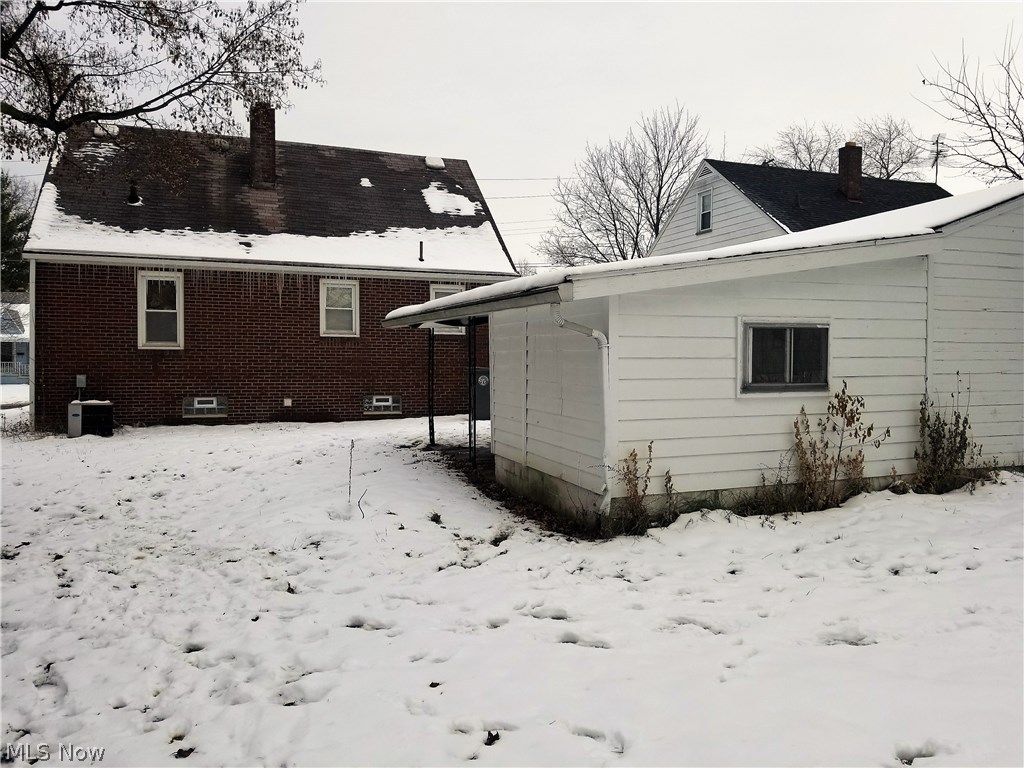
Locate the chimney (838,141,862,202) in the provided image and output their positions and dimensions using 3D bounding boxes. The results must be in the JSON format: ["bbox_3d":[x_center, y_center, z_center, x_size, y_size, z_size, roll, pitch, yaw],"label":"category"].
[{"bbox_3d":[10.278,-6.412,23.367,0.500,1.850,0.430,-1,2,-21],"label":"chimney"}]

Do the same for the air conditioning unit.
[{"bbox_3d":[-7.589,0.632,13.909,0.660,0.640,0.640,-1,2,-21],"label":"air conditioning unit"}]

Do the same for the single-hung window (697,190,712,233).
[{"bbox_3d":[5.835,-5.227,23.318,0.120,1.250,0.790,-1,2,-21],"label":"single-hung window"}]

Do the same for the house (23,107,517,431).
[{"bbox_3d":[-5.763,-2.814,19.266,9.620,7.000,7.800,-1,2,-21],"label":"house"}]

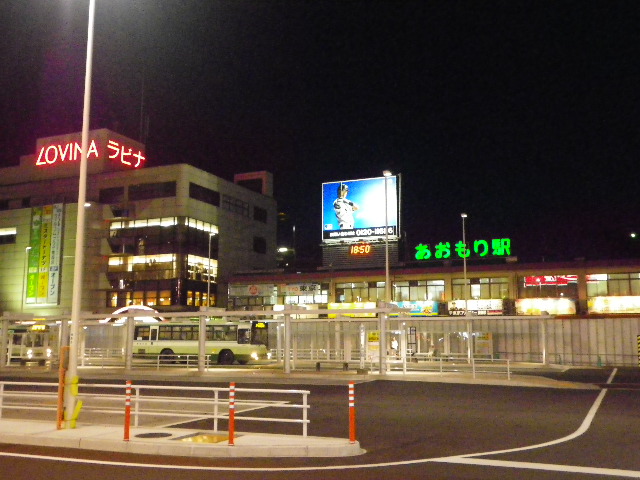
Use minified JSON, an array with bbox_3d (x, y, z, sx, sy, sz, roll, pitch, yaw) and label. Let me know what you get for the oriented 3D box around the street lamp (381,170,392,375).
[{"bbox_3d":[3.398,1.493,35.814,0.360,9.955,0.550,-3,-9,23],"label":"street lamp"}]

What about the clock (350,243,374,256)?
[{"bbox_3d":[3.832,0.896,66.589,2.164,1.182,0.250,-3,-9,23],"label":"clock"}]

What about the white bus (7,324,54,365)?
[{"bbox_3d":[-27.516,8.616,60.750,10.300,3.050,2.490,-3,-9,23],"label":"white bus"}]

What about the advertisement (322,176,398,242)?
[{"bbox_3d":[3.828,-2.829,67.467,7.474,5.600,0.600,-3,-9,23],"label":"advertisement"}]

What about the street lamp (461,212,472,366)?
[{"bbox_3d":[9.779,3.134,48.007,0.360,9.896,0.550,-3,-9,23],"label":"street lamp"}]

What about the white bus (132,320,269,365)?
[{"bbox_3d":[-8.835,7.498,52.636,10.300,3.050,2.490,-3,-9,23],"label":"white bus"}]

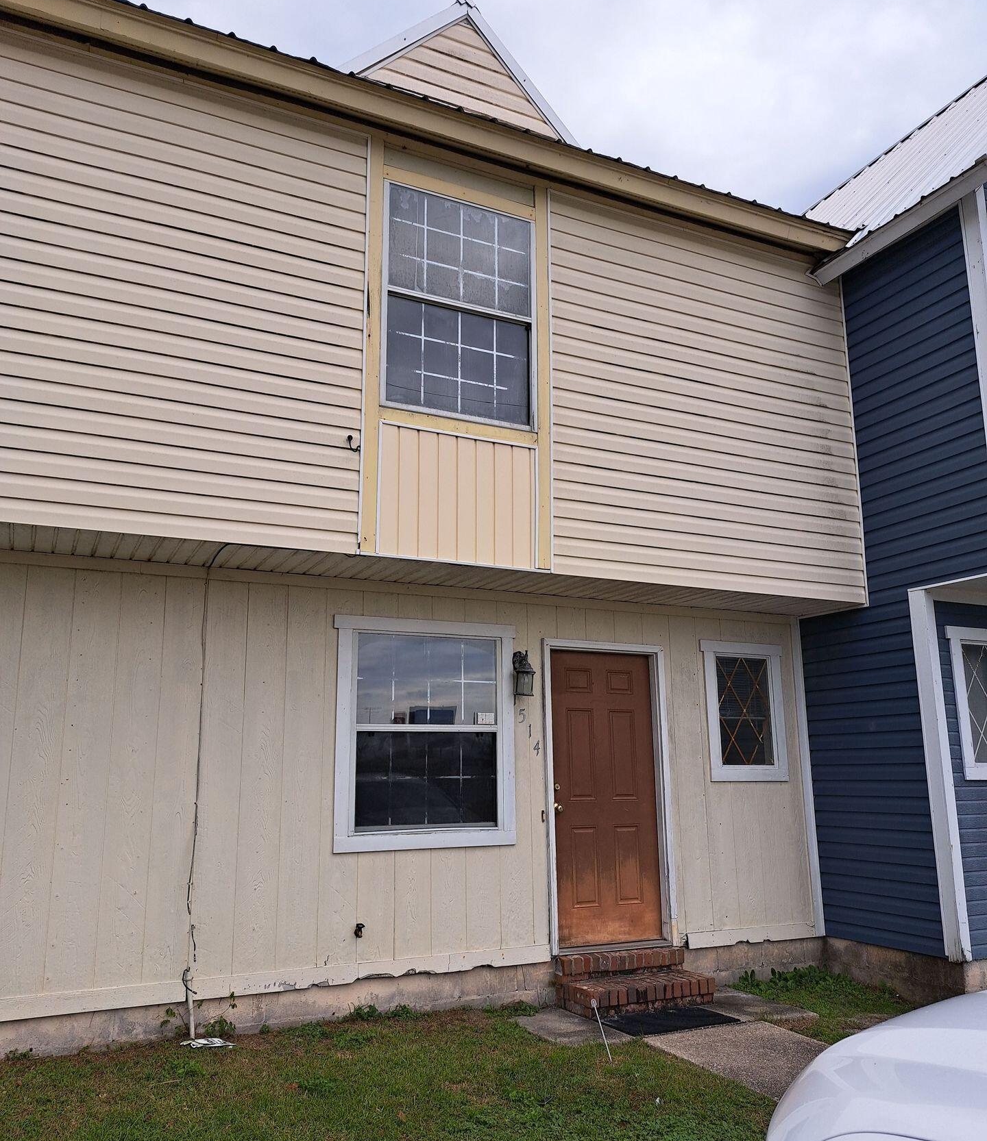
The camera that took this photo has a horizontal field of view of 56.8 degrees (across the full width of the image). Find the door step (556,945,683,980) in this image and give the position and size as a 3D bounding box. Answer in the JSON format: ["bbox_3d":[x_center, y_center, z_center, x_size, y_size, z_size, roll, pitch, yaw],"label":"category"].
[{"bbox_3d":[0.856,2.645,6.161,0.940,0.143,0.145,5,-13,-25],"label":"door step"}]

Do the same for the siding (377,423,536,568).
[{"bbox_3d":[-0.206,-0.443,5.586,1.055,0.801,0.050,5,-13,-25],"label":"siding"}]

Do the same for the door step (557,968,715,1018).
[{"bbox_3d":[0.937,2.764,5.982,0.935,0.163,0.436,5,-13,-25],"label":"door step"}]

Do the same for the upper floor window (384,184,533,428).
[{"bbox_3d":[-0.208,-1.678,5.853,1.071,1.521,0.080,5,-13,-25],"label":"upper floor window"}]

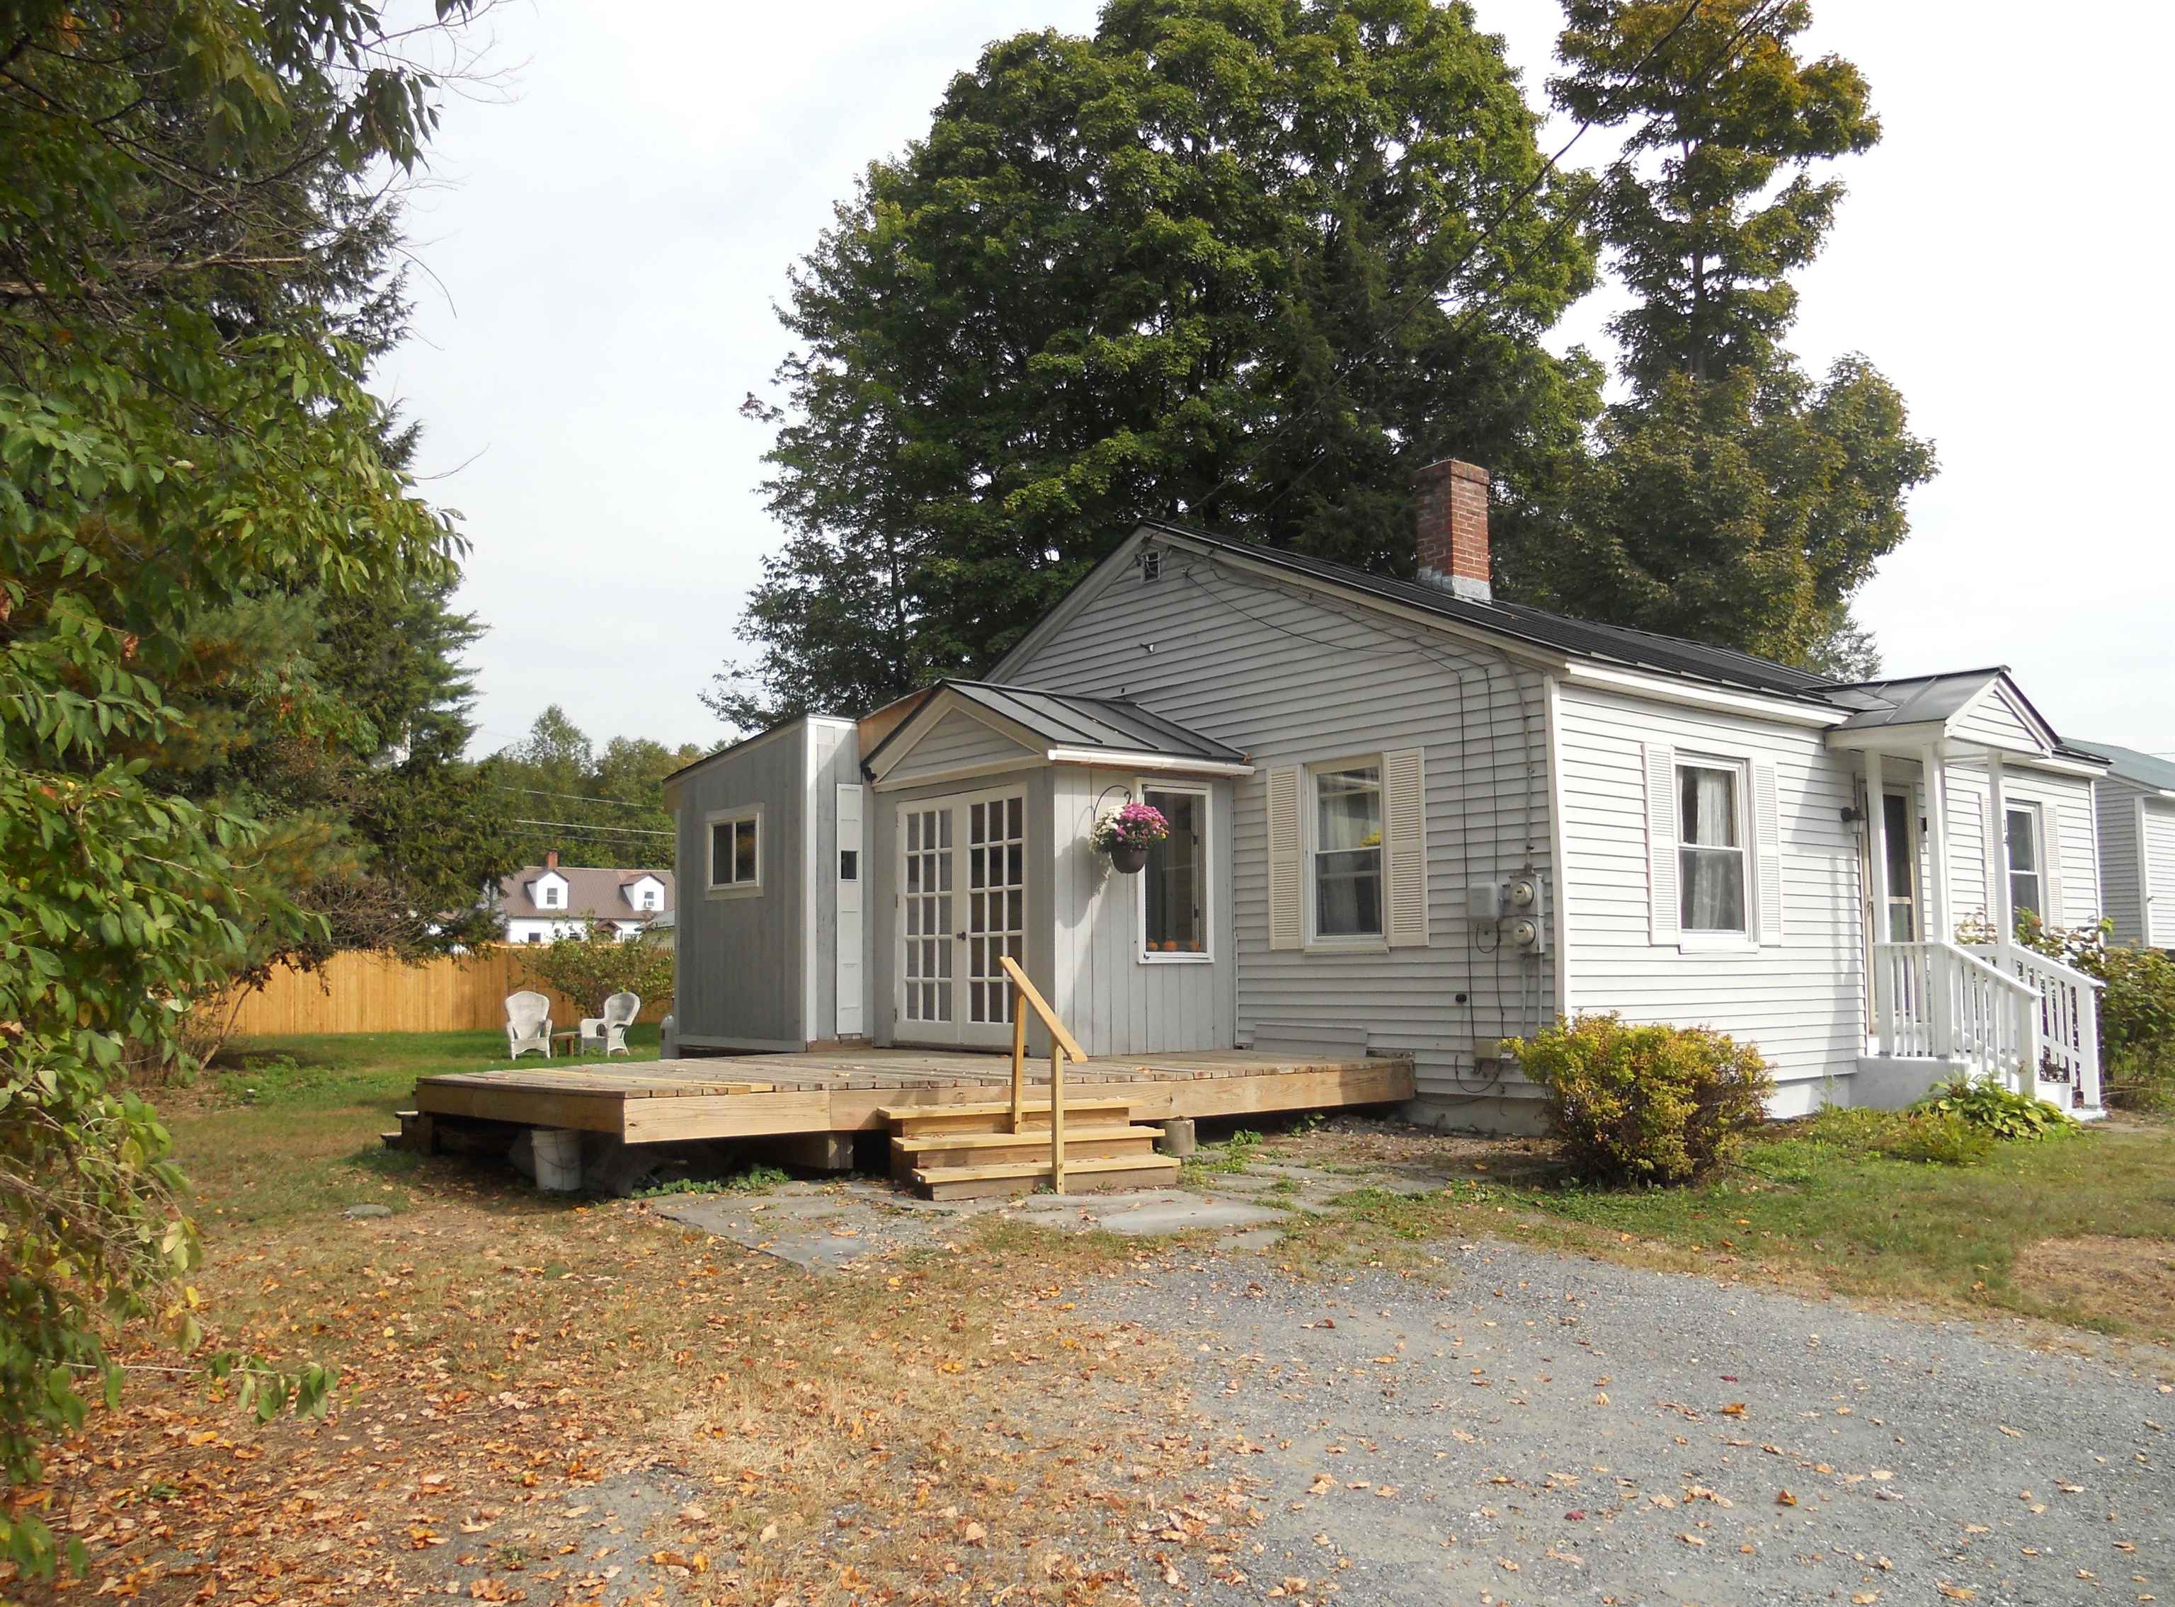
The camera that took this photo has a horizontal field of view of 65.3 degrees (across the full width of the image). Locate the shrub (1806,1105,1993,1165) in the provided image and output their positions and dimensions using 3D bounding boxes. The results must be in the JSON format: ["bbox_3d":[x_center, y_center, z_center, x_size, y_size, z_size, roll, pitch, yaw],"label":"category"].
[{"bbox_3d":[5.136,2.065,10.739,1.100,0.320,0.800,4,-8,-40],"label":"shrub"}]

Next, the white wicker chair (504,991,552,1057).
[{"bbox_3d":[-7.842,3.115,23.812,0.660,0.950,0.700,1,-6,-10],"label":"white wicker chair"}]

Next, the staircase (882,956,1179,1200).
[{"bbox_3d":[-0.313,1.538,9.826,1.567,1.305,0.947,3,-7,-32],"label":"staircase"}]

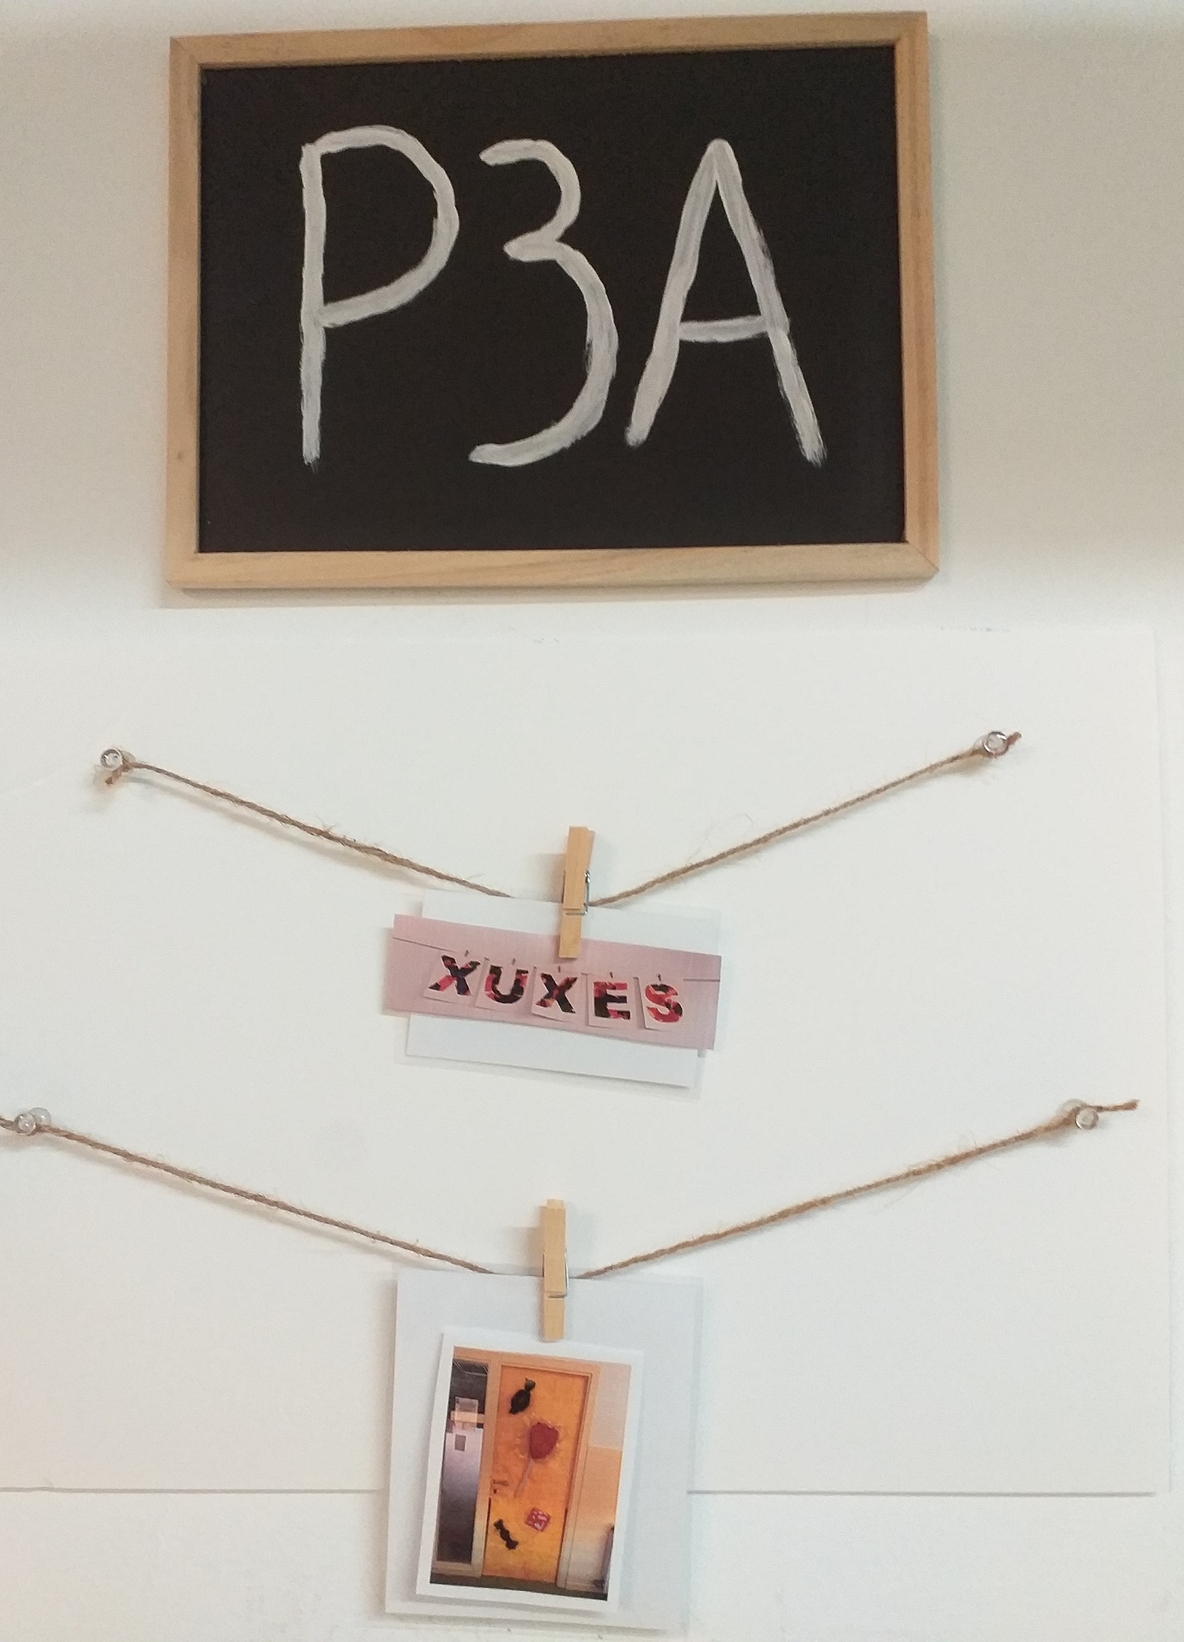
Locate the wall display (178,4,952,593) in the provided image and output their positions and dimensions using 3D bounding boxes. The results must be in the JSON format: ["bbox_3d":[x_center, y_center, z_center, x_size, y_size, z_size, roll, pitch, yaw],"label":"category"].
[{"bbox_3d":[-0.023,-0.276,0.686,0.405,0.297,0.017,-1,-2,2],"label":"wall display"}]

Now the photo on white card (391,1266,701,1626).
[{"bbox_3d":[-0.025,0.320,0.653,0.155,0.173,0.007,2,-2,2],"label":"photo on white card"}]

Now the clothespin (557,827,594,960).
[{"bbox_3d":[-0.009,0.037,0.664,0.011,0.069,0.015,5,-2,2],"label":"clothespin"}]

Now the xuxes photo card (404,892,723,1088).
[{"bbox_3d":[-0.016,0.087,0.663,0.153,0.087,0.006,6,-2,2],"label":"xuxes photo card"}]

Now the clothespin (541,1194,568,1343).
[{"bbox_3d":[-0.019,0.231,0.656,0.011,0.072,0.015,0,-2,2],"label":"clothespin"}]

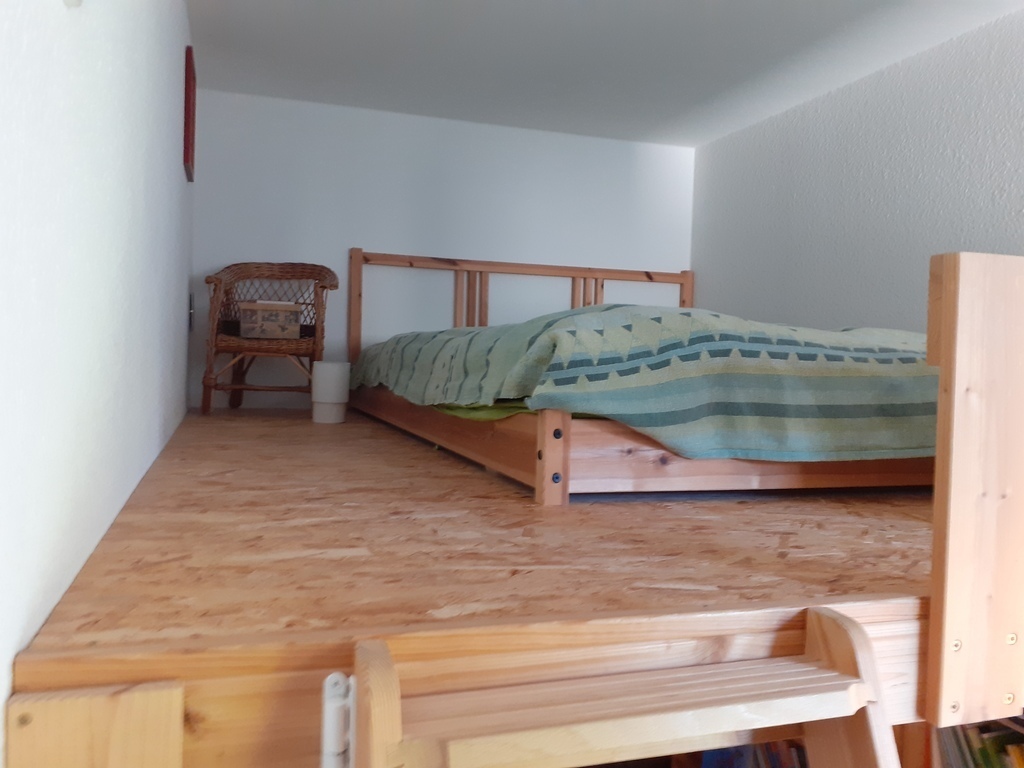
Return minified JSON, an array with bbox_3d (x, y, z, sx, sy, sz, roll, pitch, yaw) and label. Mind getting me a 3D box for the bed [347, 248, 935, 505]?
[{"bbox_3d":[0.410,-0.158,2.301,1.495,0.600,2.080,1,2,-19],"label":"bed"}]

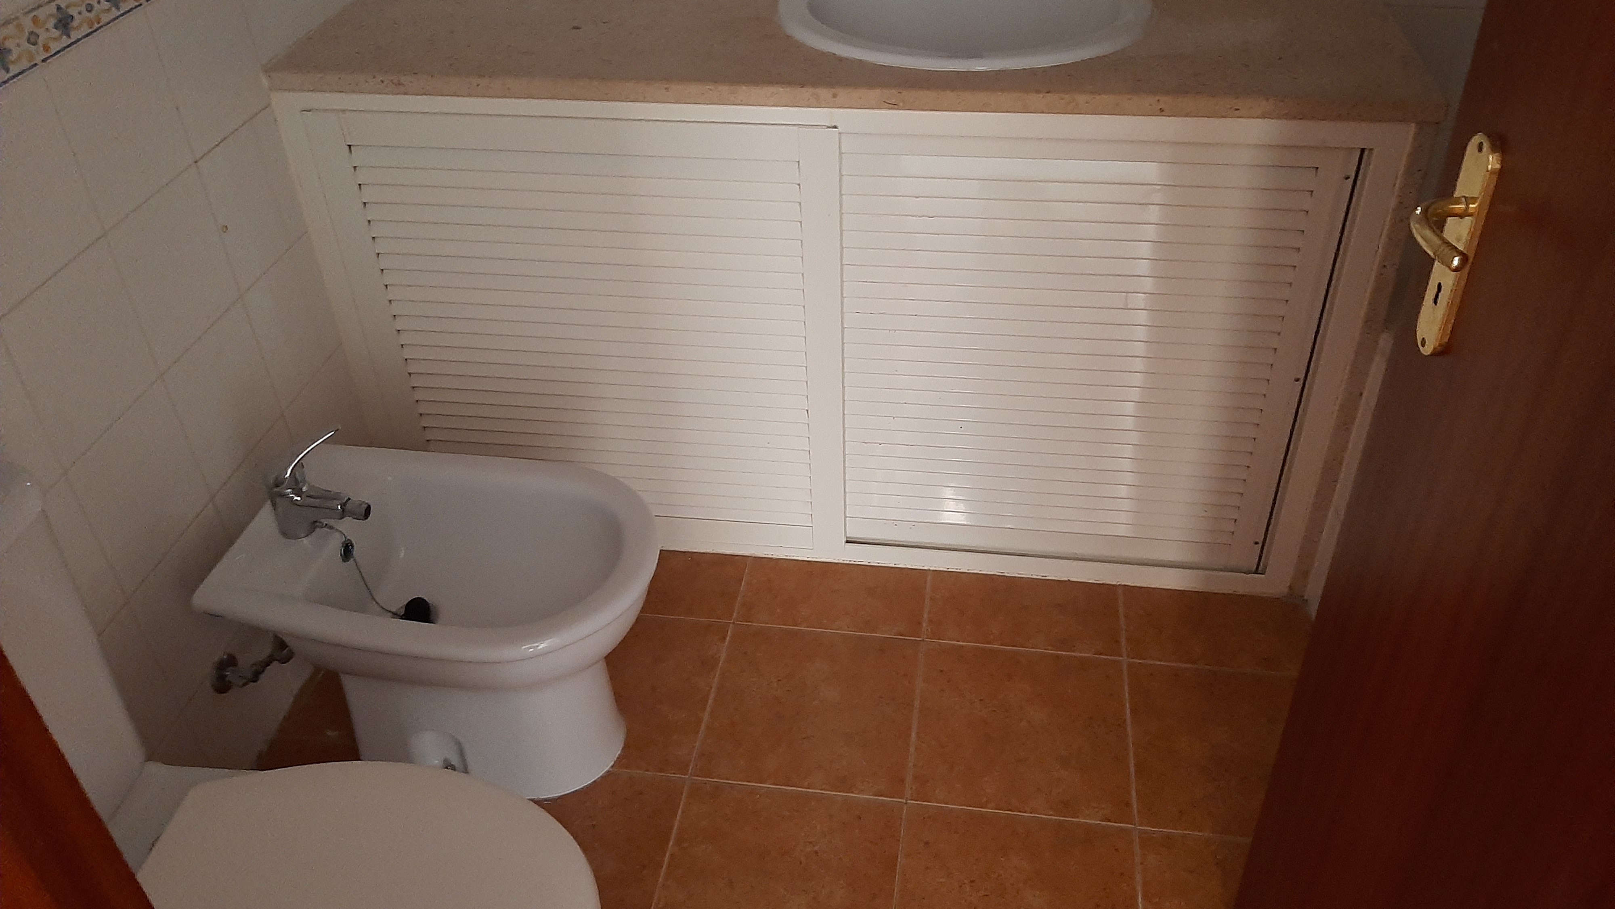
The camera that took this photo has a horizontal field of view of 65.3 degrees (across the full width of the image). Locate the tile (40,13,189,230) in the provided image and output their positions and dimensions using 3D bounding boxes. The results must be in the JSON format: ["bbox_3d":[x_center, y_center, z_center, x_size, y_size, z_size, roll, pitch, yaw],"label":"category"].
[{"bbox_3d":[-0.819,-0.401,1.505,0.010,0.198,0.198,4,37,8],"label":"tile"}]

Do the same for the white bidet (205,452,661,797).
[{"bbox_3d":[-0.475,0.259,1.782,0.570,0.385,0.372,4,38,8],"label":"white bidet"}]

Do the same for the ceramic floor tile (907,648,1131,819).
[{"bbox_3d":[0.318,0.407,1.871,0.310,0.010,0.313,4,37,8],"label":"ceramic floor tile"}]

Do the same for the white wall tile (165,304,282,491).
[{"bbox_3d":[-0.803,-0.080,1.735,0.010,0.200,0.200,4,38,8],"label":"white wall tile"}]

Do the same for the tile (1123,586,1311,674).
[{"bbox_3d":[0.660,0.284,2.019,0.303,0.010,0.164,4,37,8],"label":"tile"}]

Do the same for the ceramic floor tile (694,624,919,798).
[{"bbox_3d":[0.009,0.386,1.913,0.310,0.010,0.313,4,37,8],"label":"ceramic floor tile"}]

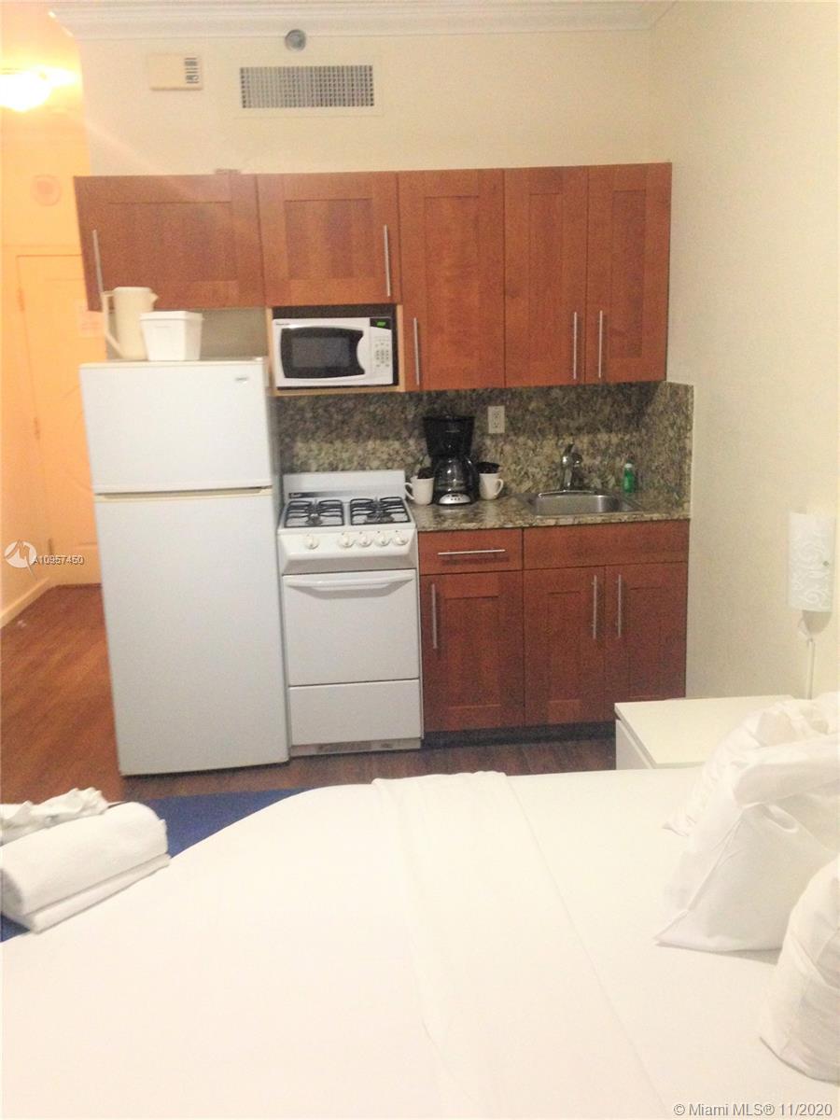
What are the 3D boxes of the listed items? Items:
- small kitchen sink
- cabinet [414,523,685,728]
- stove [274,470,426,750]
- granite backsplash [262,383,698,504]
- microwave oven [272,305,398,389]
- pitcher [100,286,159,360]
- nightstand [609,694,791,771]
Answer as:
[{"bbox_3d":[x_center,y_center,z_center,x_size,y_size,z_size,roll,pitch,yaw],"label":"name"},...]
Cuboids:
[{"bbox_3d":[0.595,-0.144,4.067,0.415,0.165,0.425,-3,14,-4],"label":"small kitchen sink"},{"bbox_3d":[0.467,0.181,4.215,0.984,0.780,0.620,-3,14,-4],"label":"cabinet"},{"bbox_3d":[-0.265,0.210,4.109,0.504,1.018,0.670,-3,14,-4],"label":"stove"},{"bbox_3d":[0.198,-0.431,4.051,1.500,0.442,0.600,-3,14,-4],"label":"granite backsplash"},{"bbox_3d":[-0.325,-0.792,4.036,0.442,0.256,0.325,-3,14,-4],"label":"microwave oven"},{"bbox_3d":[-0.999,-0.817,3.692,0.185,0.245,0.130,-3,14,-4],"label":"pitcher"},{"bbox_3d":[0.828,0.711,2.933,0.497,0.550,0.403,-3,14,-4],"label":"nightstand"}]

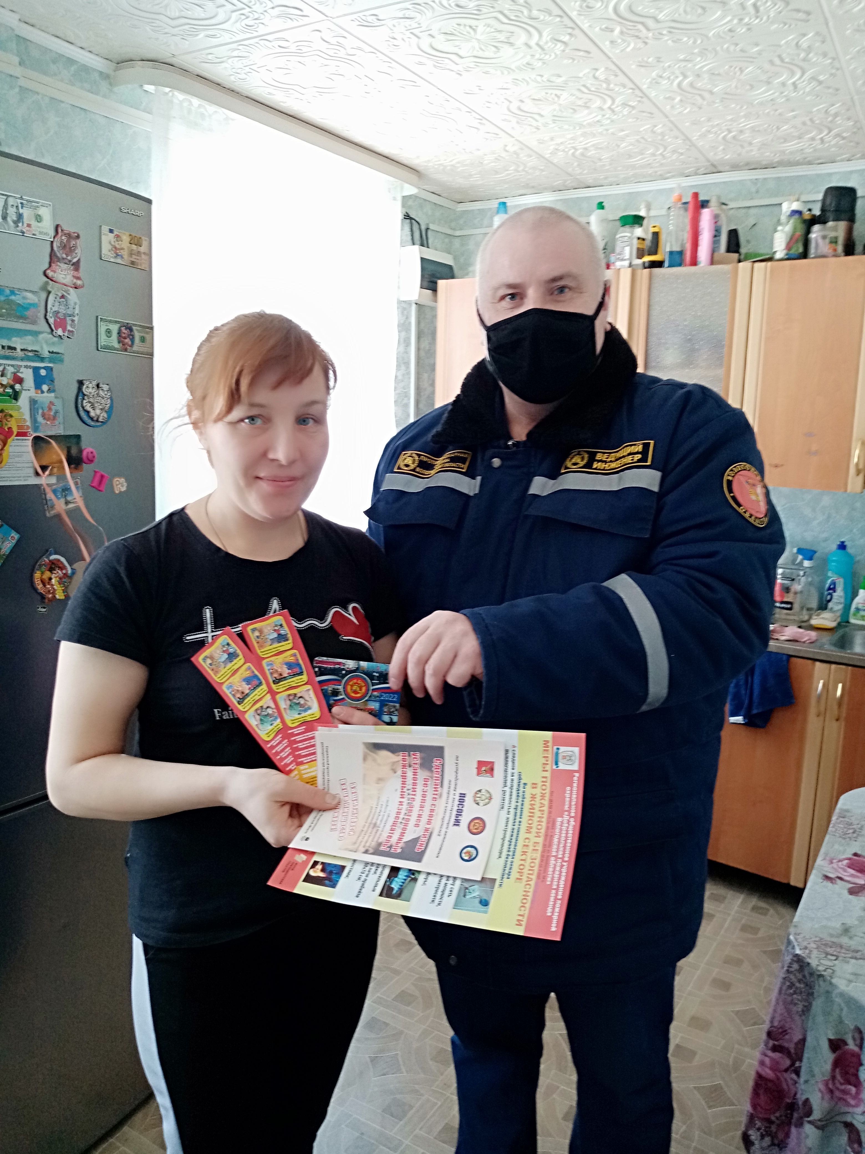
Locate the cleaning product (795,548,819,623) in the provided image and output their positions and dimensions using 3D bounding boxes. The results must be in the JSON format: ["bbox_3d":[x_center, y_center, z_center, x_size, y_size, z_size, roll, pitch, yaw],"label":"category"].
[{"bbox_3d":[1.326,0.026,3.071,0.085,0.265,0.070,8,13,30],"label":"cleaning product"}]

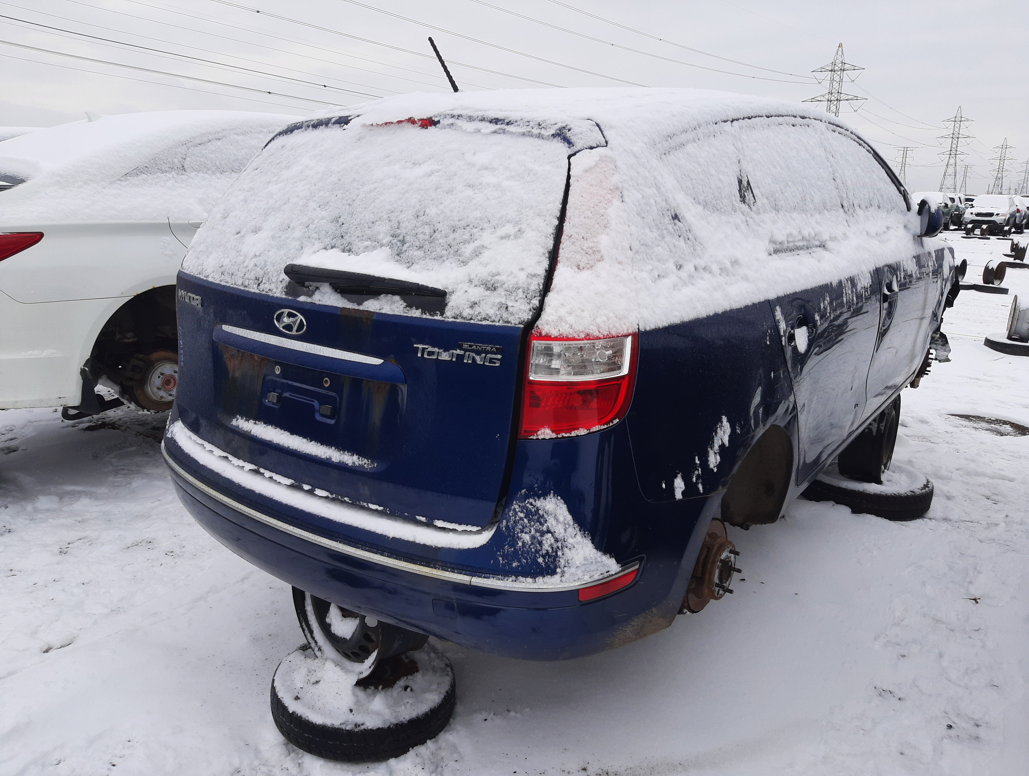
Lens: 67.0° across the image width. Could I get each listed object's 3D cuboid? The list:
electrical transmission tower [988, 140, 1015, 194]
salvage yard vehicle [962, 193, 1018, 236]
[{"bbox_3d":[332.801,-148.898,532.455,16.300,43.500,7.200,11,17,35],"label":"electrical transmission tower"},{"bbox_3d":[23.426,-8.577,38.152,1.790,1.650,4.600,12,18,37],"label":"salvage yard vehicle"}]

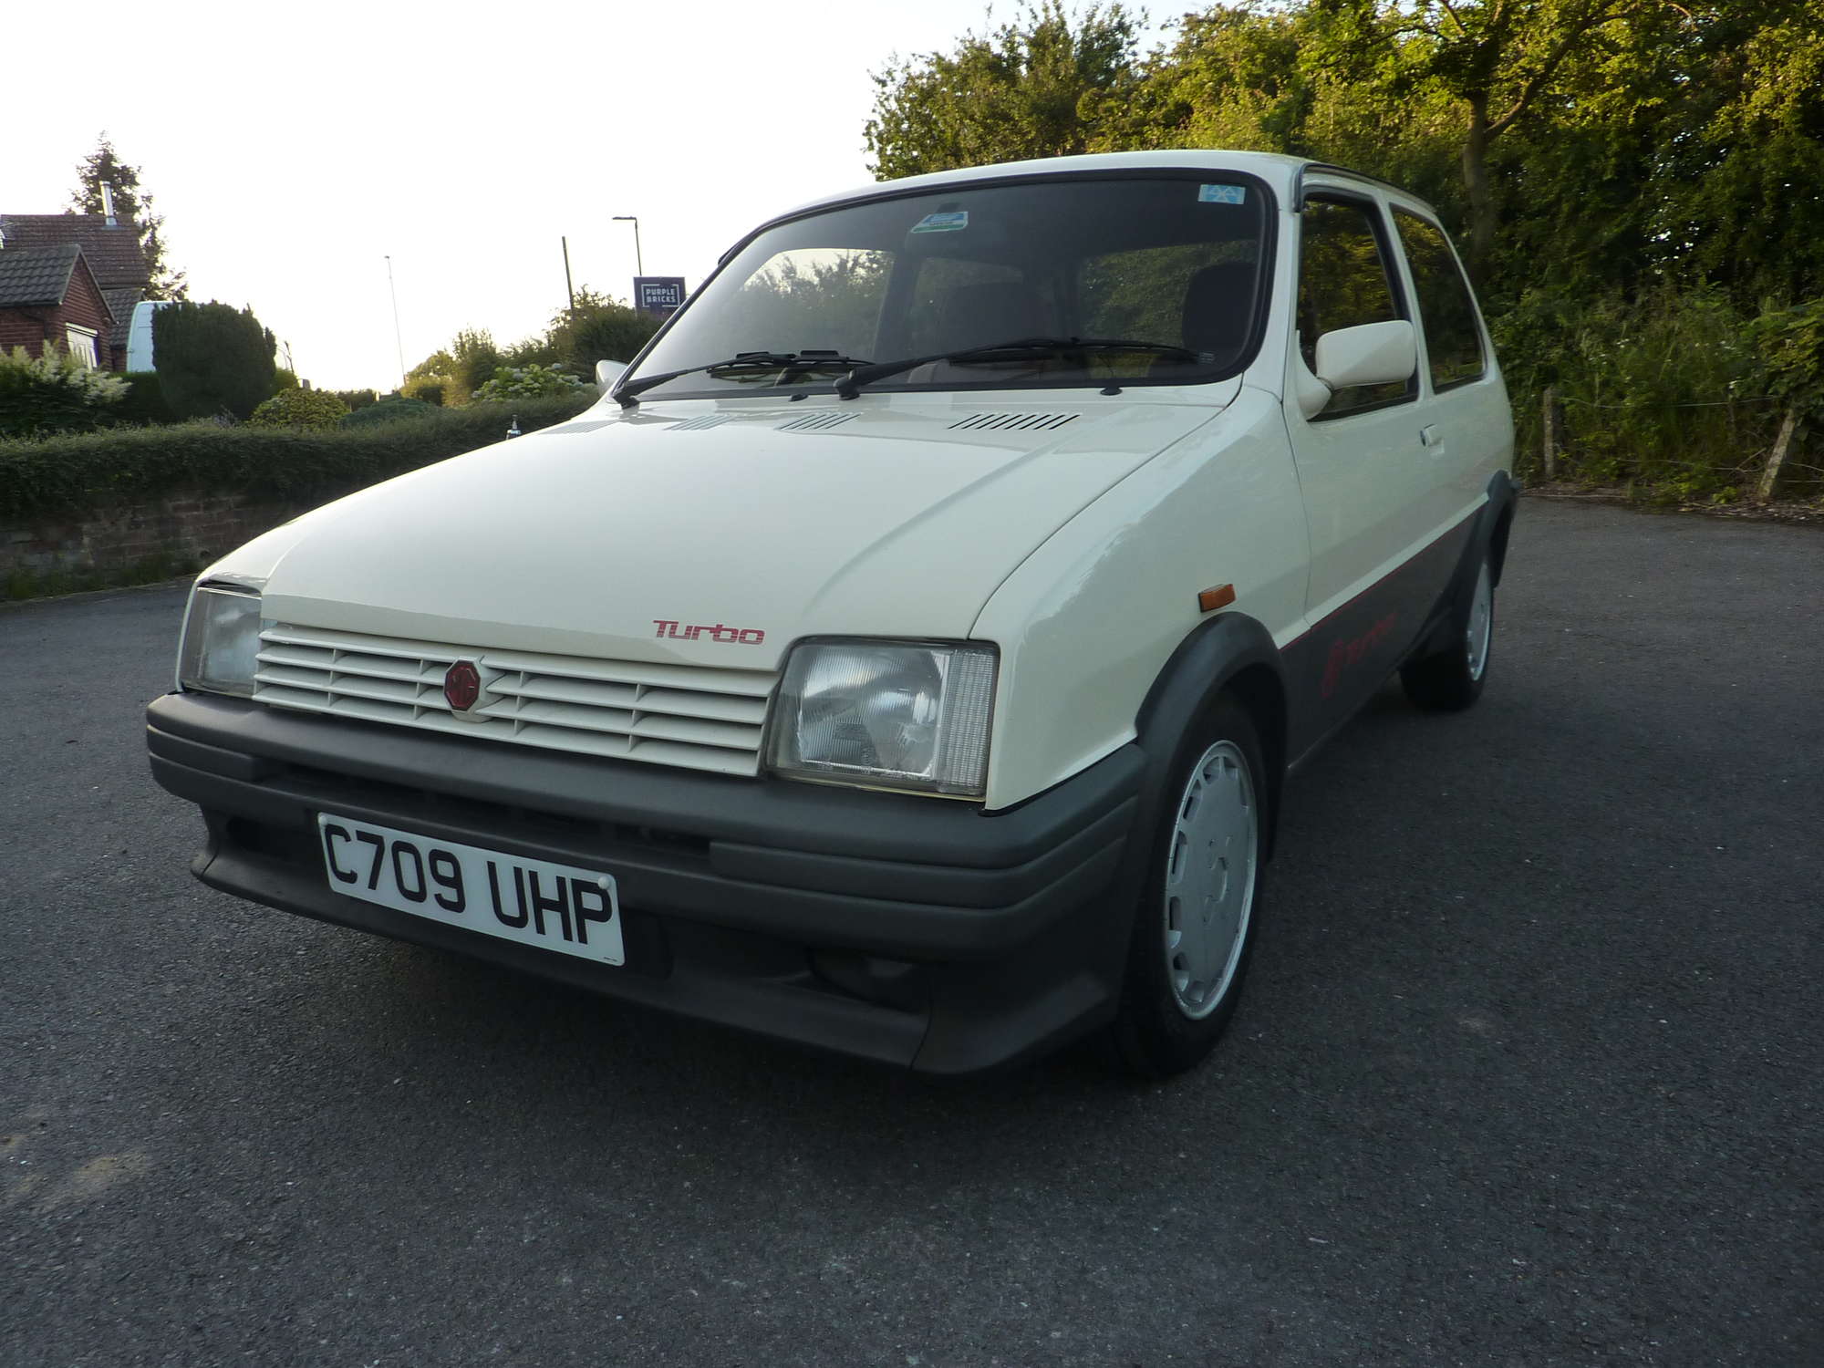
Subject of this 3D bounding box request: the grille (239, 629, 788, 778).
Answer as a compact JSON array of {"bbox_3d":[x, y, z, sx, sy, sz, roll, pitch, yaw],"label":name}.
[{"bbox_3d":[-0.526,0.013,1.599,0.890,0.115,0.075,6,15,30],"label":"grille"}]

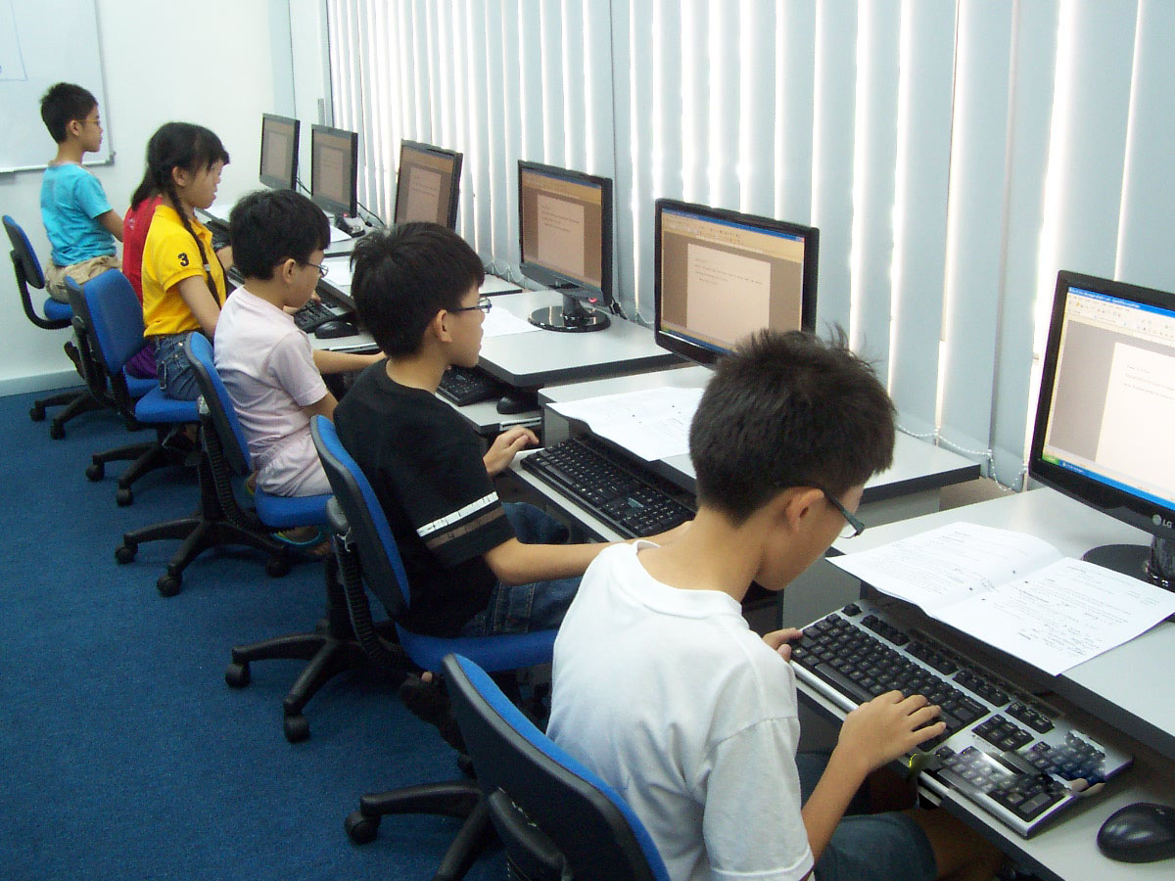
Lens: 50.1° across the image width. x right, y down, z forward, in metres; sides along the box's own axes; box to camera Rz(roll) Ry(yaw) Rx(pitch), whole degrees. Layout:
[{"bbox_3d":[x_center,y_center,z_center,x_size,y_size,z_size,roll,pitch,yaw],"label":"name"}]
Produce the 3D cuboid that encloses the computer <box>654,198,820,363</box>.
[{"bbox_3d":[0.313,-0.265,2.527,0.210,0.387,0.445,-13,21,-33],"label":"computer"}]

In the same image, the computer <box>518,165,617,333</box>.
[{"bbox_3d":[-0.031,-0.514,3.308,0.210,0.396,0.445,-11,21,-29],"label":"computer"}]

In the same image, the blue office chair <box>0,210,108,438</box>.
[{"bbox_3d":[-2.016,-0.493,5.016,0.590,0.860,0.560,-10,20,-25],"label":"blue office chair"}]

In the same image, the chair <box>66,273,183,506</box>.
[{"bbox_3d":[-1.475,-0.230,4.315,0.590,0.770,0.560,-10,20,-25],"label":"chair"}]

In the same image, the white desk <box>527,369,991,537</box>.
[{"bbox_3d":[0.240,0.329,2.525,0.570,0.740,0.844,-10,20,-25],"label":"white desk"}]

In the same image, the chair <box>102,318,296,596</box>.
[{"bbox_3d":[-1.128,-0.059,3.598,0.590,0.870,0.560,-3,18,-6],"label":"chair"}]

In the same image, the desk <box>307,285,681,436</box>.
[{"bbox_3d":[-0.199,0.067,3.366,0.570,0.740,0.846,-10,20,-25],"label":"desk"}]

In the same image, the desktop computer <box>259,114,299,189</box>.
[{"bbox_3d":[-1.390,-1.292,5.813,0.210,0.391,0.445,-12,21,-30],"label":"desktop computer"}]

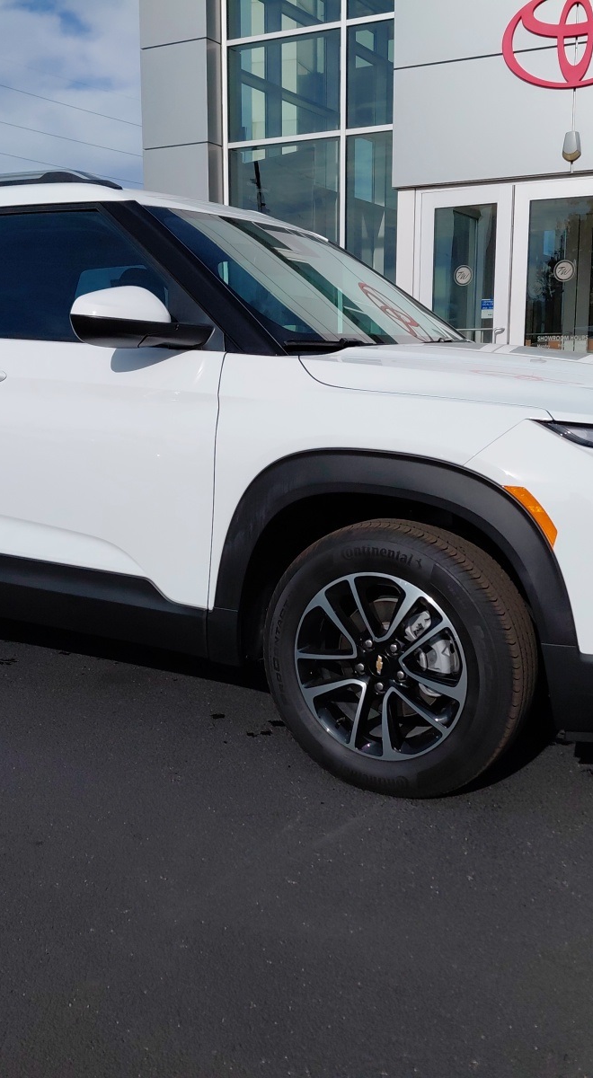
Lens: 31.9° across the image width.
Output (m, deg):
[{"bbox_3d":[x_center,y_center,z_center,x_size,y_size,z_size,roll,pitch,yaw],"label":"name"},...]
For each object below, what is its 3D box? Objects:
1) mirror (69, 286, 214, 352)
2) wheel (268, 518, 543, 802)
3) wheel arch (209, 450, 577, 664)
[{"bbox_3d":[-0.403,-0.574,2.689,0.305,0.162,0.225,6,10,29],"label":"mirror"},{"bbox_3d":[0.252,0.305,2.647,0.700,0.700,0.225,6,11,32],"label":"wheel"},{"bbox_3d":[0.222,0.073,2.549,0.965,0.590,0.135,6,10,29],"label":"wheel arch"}]

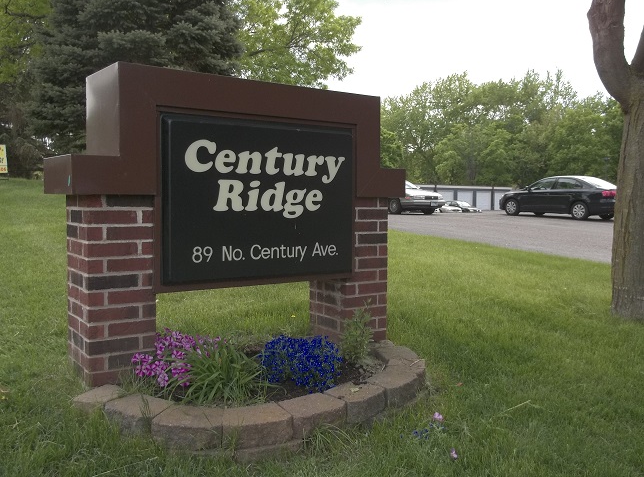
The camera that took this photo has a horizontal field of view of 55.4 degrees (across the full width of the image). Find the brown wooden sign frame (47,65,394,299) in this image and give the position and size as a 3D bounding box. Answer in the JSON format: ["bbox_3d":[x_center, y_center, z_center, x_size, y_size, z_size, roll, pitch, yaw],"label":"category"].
[{"bbox_3d":[-0.451,-0.310,3.580,2.054,1.111,0.542,-2,4,-36],"label":"brown wooden sign frame"}]

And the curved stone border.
[{"bbox_3d":[-0.132,0.789,3.090,1.999,0.157,0.881,-2,4,-36],"label":"curved stone border"}]

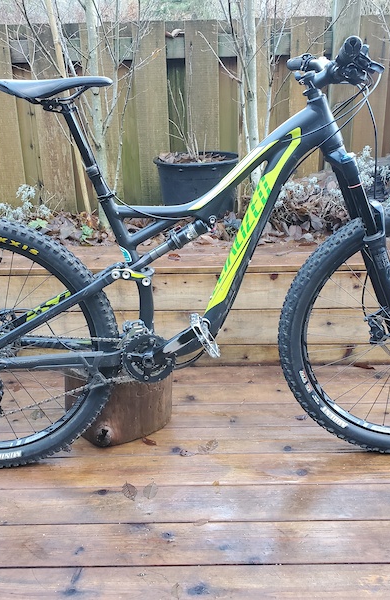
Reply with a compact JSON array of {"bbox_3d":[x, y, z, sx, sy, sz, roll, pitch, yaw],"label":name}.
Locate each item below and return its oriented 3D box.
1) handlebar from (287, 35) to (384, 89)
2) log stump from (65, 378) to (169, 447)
[{"bbox_3d":[0.323,-0.548,1.427,0.163,0.094,0.739,-2,18,0],"label":"handlebar"},{"bbox_3d":[-0.250,0.303,1.952,0.347,0.194,0.335,-1,18,1],"label":"log stump"}]

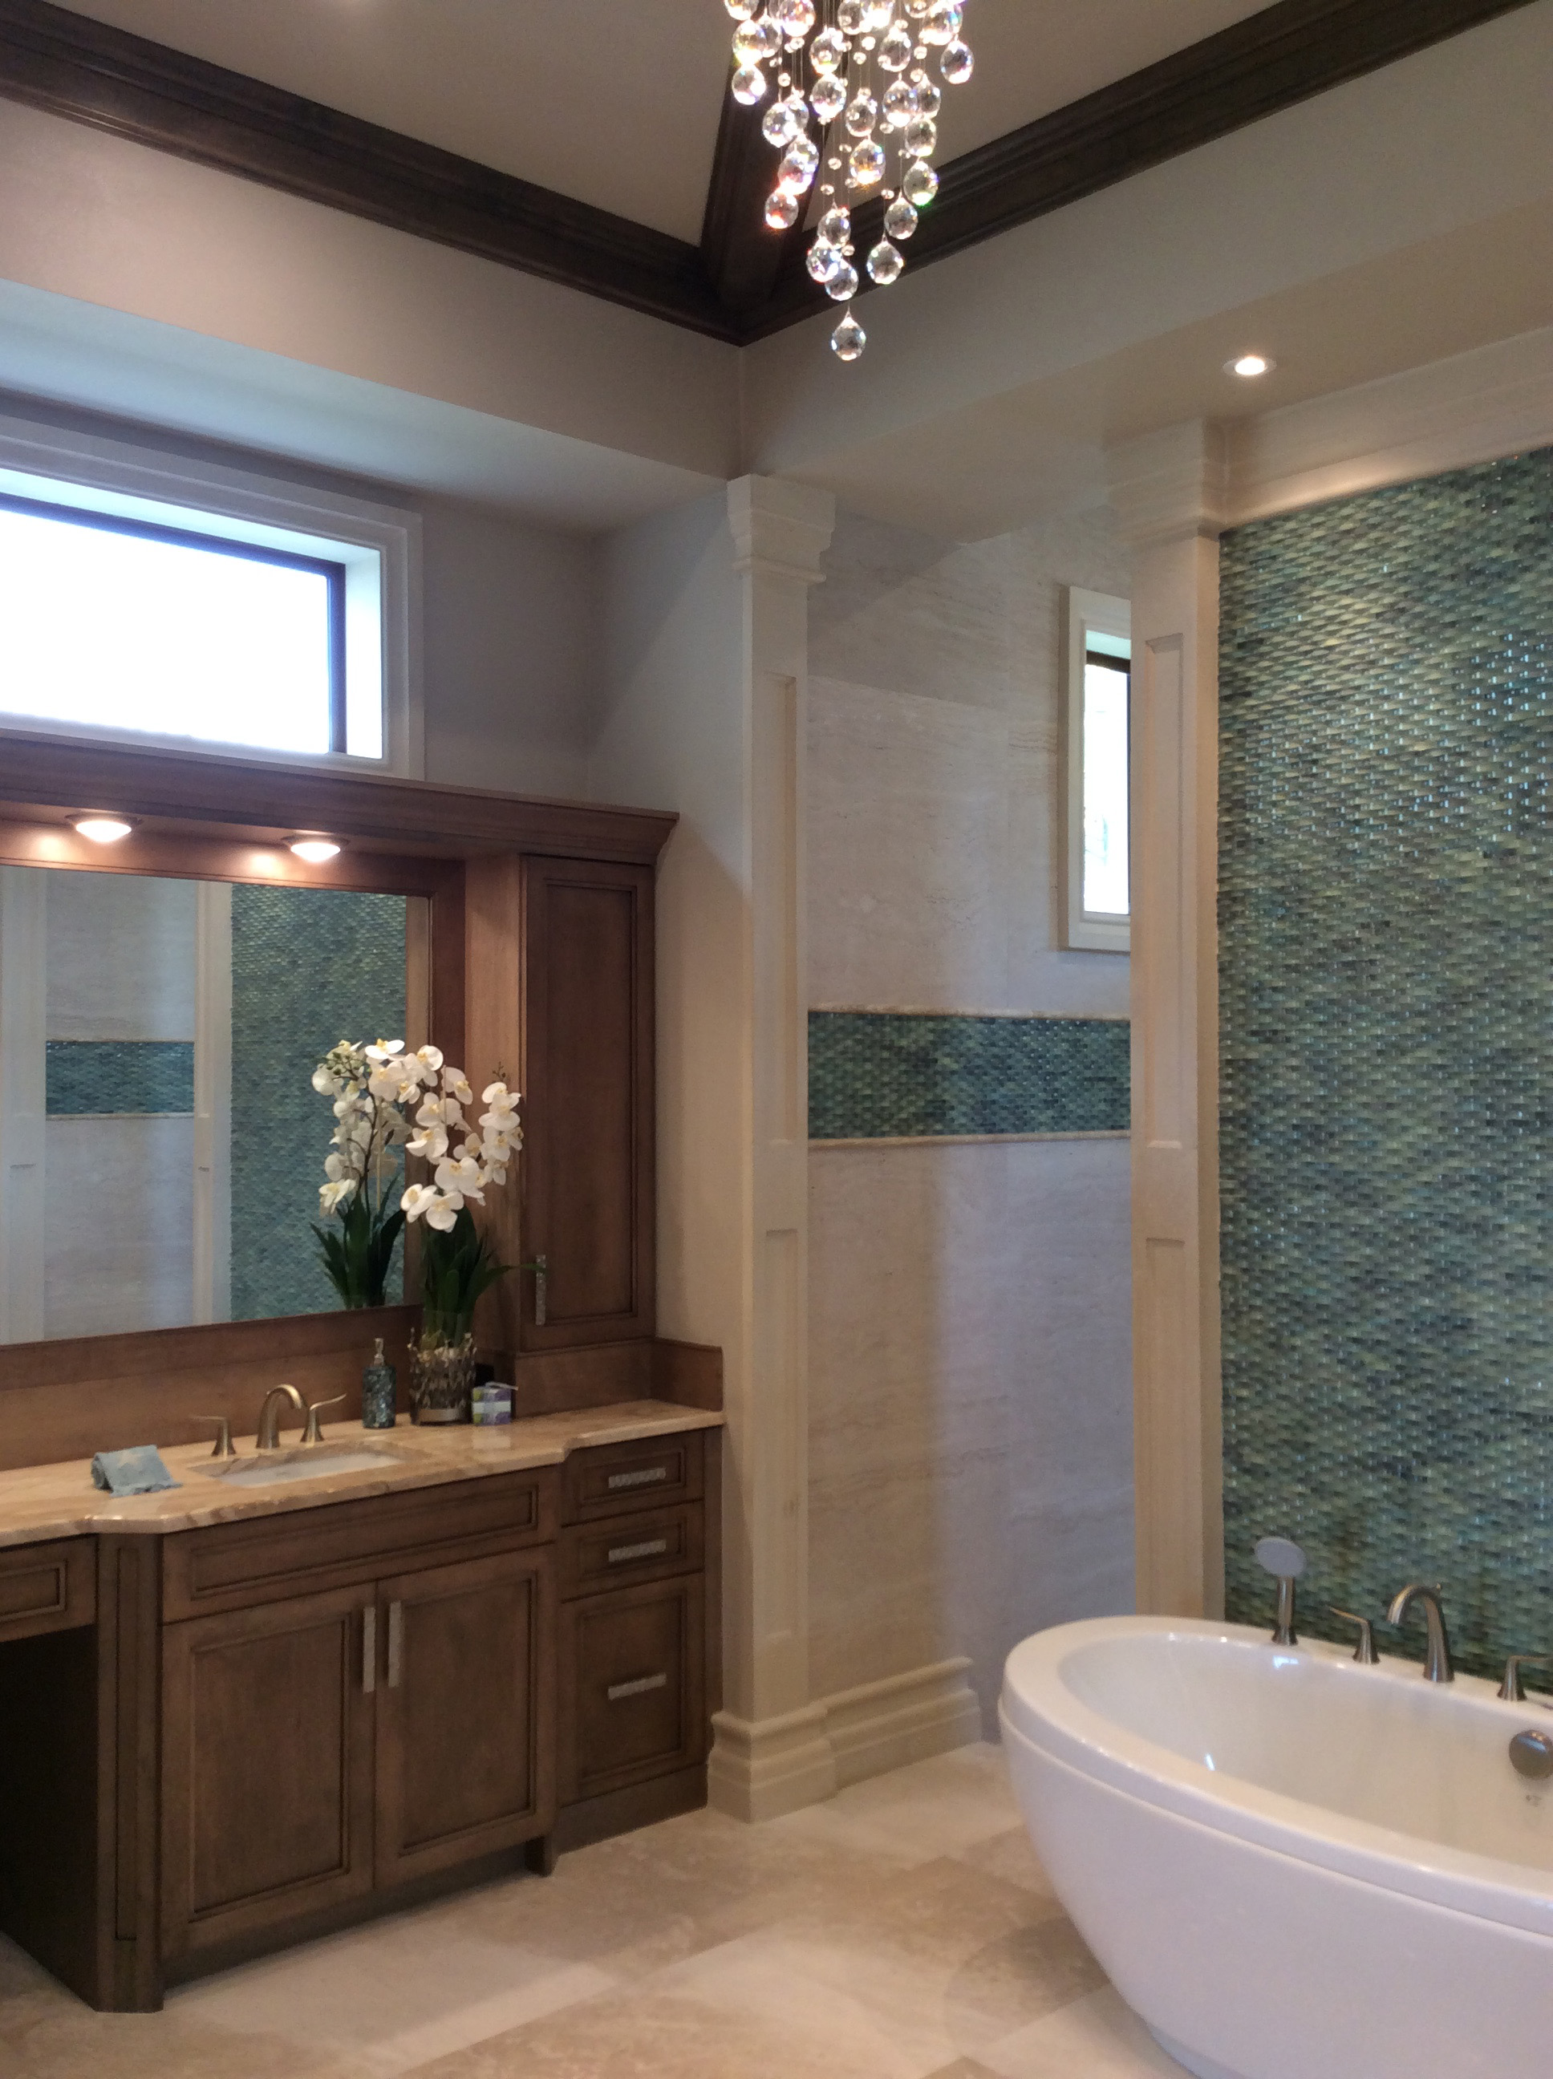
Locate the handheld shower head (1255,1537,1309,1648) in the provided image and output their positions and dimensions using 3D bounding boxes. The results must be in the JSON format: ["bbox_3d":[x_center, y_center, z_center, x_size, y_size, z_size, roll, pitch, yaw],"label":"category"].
[{"bbox_3d":[0.970,1.053,3.692,0.075,0.198,0.092,1,-1,-42],"label":"handheld shower head"}]

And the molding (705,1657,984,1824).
[{"bbox_3d":[0.185,1.650,4.594,0.785,0.215,0.120,1,-1,-42],"label":"molding"}]

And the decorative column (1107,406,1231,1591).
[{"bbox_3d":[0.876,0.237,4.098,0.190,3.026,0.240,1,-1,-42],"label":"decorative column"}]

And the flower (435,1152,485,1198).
[{"bbox_3d":[-0.698,0.307,4.250,0.105,0.095,0.050,0,-1,-5],"label":"flower"}]

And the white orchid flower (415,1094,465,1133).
[{"bbox_3d":[-0.745,0.164,4.250,0.105,0.090,0.055,0,-1,12],"label":"white orchid flower"}]

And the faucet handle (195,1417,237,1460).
[{"bbox_3d":[-1.167,0.816,3.973,0.103,0.091,0.050,1,-1,-42],"label":"faucet handle"}]

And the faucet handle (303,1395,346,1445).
[{"bbox_3d":[-0.976,0.818,4.144,0.107,0.091,0.050,1,-1,-42],"label":"faucet handle"}]

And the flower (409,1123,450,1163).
[{"bbox_3d":[-0.771,0.230,4.250,0.092,0.090,0.055,0,-1,15],"label":"flower"}]

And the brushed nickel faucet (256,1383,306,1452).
[{"bbox_3d":[-1.034,0.790,4.017,0.050,0.142,0.178,1,-1,-42],"label":"brushed nickel faucet"}]

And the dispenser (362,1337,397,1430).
[{"bbox_3d":[-0.890,0.768,4.302,0.076,0.193,0.078,0,-1,-14],"label":"dispenser"}]

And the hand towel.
[{"bbox_3d":[-1.236,0.824,3.691,0.150,0.068,0.120,1,-1,-42],"label":"hand towel"}]

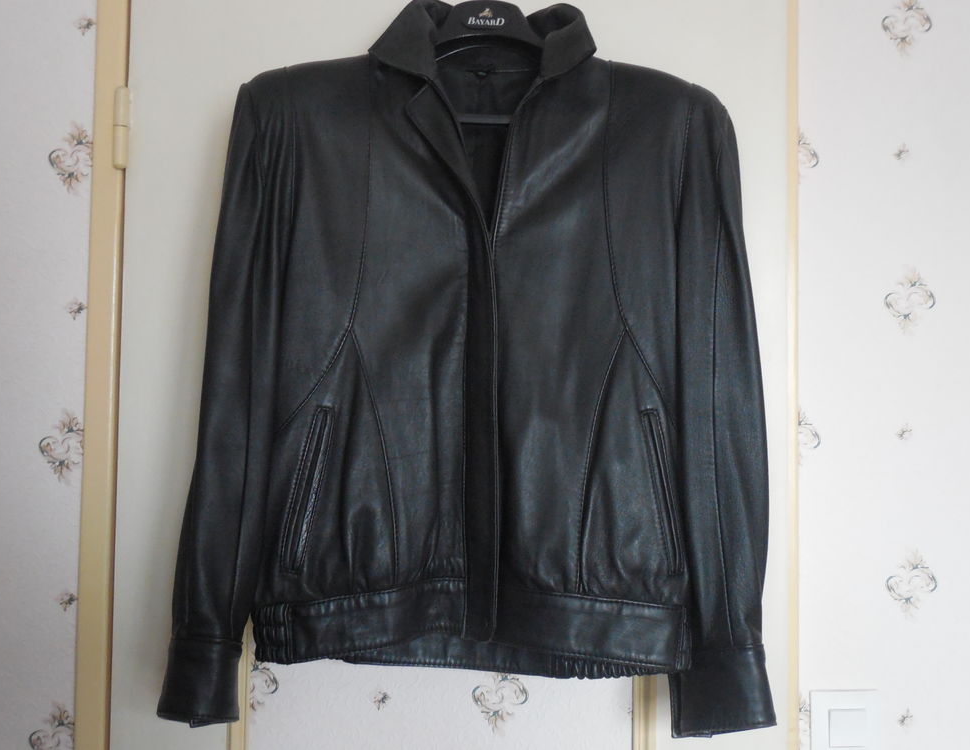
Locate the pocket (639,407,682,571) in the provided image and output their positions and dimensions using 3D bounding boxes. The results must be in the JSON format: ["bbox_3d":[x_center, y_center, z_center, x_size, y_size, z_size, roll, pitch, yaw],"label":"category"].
[{"bbox_3d":[0.181,0.120,1.040,0.028,0.168,0.020,-9,-2,-18],"label":"pocket"}]

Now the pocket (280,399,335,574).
[{"bbox_3d":[-0.180,0.116,1.025,0.031,0.168,0.020,11,-2,9],"label":"pocket"}]

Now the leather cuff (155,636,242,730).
[{"bbox_3d":[-0.294,0.314,1.040,0.083,0.087,0.060,6,-2,0],"label":"leather cuff"}]

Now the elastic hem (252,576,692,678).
[{"bbox_3d":[-0.014,0.264,1.055,0.450,0.112,0.115,1,-3,-3],"label":"elastic hem"}]

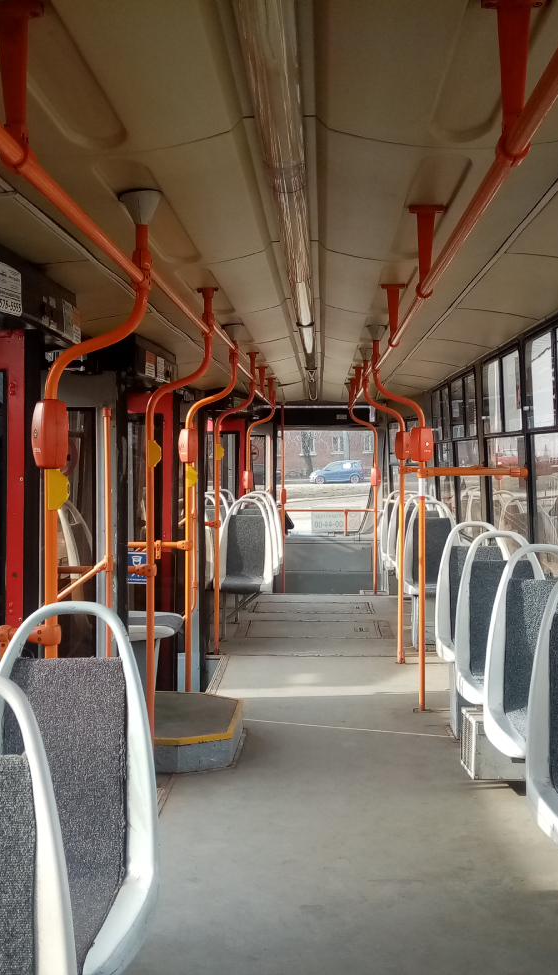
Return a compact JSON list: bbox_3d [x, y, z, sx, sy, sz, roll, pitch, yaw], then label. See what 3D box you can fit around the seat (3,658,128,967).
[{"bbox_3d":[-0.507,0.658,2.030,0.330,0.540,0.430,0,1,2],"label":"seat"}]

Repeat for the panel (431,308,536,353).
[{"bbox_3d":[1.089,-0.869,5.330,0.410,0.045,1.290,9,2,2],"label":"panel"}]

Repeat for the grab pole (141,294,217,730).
[{"bbox_3d":[-0.425,0.208,4.260,0.299,2.143,0.060,0,2,2],"label":"grab pole"}]

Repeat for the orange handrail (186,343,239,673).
[{"bbox_3d":[-0.362,0.175,5.301,0.295,2.020,0.050,0,2,3],"label":"orange handrail"}]

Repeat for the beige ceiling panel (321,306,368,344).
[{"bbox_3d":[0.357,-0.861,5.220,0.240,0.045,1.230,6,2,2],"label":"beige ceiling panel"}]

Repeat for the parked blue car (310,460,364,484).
[{"bbox_3d":[3.947,-1.023,66.000,3.800,1.550,1.680,0,2,-5],"label":"parked blue car"}]

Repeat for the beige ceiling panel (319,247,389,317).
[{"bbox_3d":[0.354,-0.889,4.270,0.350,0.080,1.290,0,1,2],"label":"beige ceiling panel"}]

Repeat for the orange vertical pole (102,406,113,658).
[{"bbox_3d":[-0.728,0.299,4.150,0.045,1.290,0.045,0,2,3],"label":"orange vertical pole"}]

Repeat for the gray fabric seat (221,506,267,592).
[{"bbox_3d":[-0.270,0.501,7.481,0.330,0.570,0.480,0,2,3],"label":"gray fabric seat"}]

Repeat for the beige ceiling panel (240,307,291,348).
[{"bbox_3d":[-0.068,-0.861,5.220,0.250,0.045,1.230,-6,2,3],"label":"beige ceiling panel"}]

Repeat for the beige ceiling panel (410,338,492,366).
[{"bbox_3d":[1.119,-0.886,6.450,0.410,0.055,1.230,5,2,2],"label":"beige ceiling panel"}]

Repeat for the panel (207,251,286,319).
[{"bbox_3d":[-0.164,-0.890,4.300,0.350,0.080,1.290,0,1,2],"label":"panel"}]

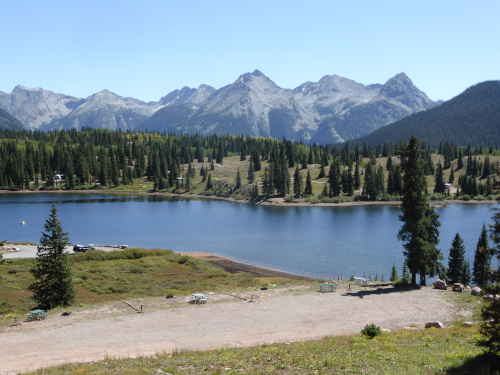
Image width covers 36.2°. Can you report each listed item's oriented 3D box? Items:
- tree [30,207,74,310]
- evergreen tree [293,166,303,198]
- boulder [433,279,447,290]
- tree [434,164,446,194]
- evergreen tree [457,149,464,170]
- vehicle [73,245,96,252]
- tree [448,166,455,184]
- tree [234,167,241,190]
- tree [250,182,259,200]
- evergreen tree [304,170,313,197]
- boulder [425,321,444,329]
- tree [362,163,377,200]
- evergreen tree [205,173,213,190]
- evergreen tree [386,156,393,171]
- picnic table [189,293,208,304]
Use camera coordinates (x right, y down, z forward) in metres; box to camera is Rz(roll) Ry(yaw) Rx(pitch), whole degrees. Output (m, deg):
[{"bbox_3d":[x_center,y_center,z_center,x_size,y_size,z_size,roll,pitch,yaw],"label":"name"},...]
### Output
[{"bbox_3d":[-22.526,7.899,87.000,5.200,11.900,5.100,0,2,0],"label":"tree"},{"bbox_3d":[21.221,-2.234,342.000,4.000,14.400,4.000,0,2,0],"label":"evergreen tree"},{"bbox_3d":[23.542,12.024,94.500,1.700,1.200,1.400,0,3,0],"label":"boulder"},{"bbox_3d":[92.077,-4.688,370.000,5.200,14.500,5.000,0,2,0],"label":"tree"},{"bbox_3d":[118.524,-16.290,430.000,2.900,11.000,2.900,0,3,0],"label":"evergreen tree"},{"bbox_3d":[-33.902,12.593,157.000,4.600,1.650,1.850,-1,3,-12],"label":"vehicle"},{"bbox_3d":[106.713,-6.349,405.000,2.900,9.300,2.900,0,2,0],"label":"tree"},{"bbox_3d":[-5.033,-4.376,335.000,2.500,9.000,2.500,0,3,0],"label":"tree"},{"bbox_3d":[2.112,1.594,305.000,2.600,7.000,2.600,0,3,0],"label":"tree"},{"bbox_3d":[23.353,-1.583,303.000,3.000,9.900,3.000,0,3,0],"label":"evergreen tree"},{"bbox_3d":[17.903,13.273,74.000,1.850,0.800,1.400,0,3,0],"label":"boulder"},{"bbox_3d":[48.081,-2.414,308.000,5.000,15.000,5.000,0,3,0],"label":"tree"},{"bbox_3d":[-22.013,-2.960,412.000,3.500,9.300,3.500,0,2,0],"label":"evergreen tree"},{"bbox_3d":[82.005,-14.108,450.000,3.400,8.300,3.400,0,2,0],"label":"evergreen tree"},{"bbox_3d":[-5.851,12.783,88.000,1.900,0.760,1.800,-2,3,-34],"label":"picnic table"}]

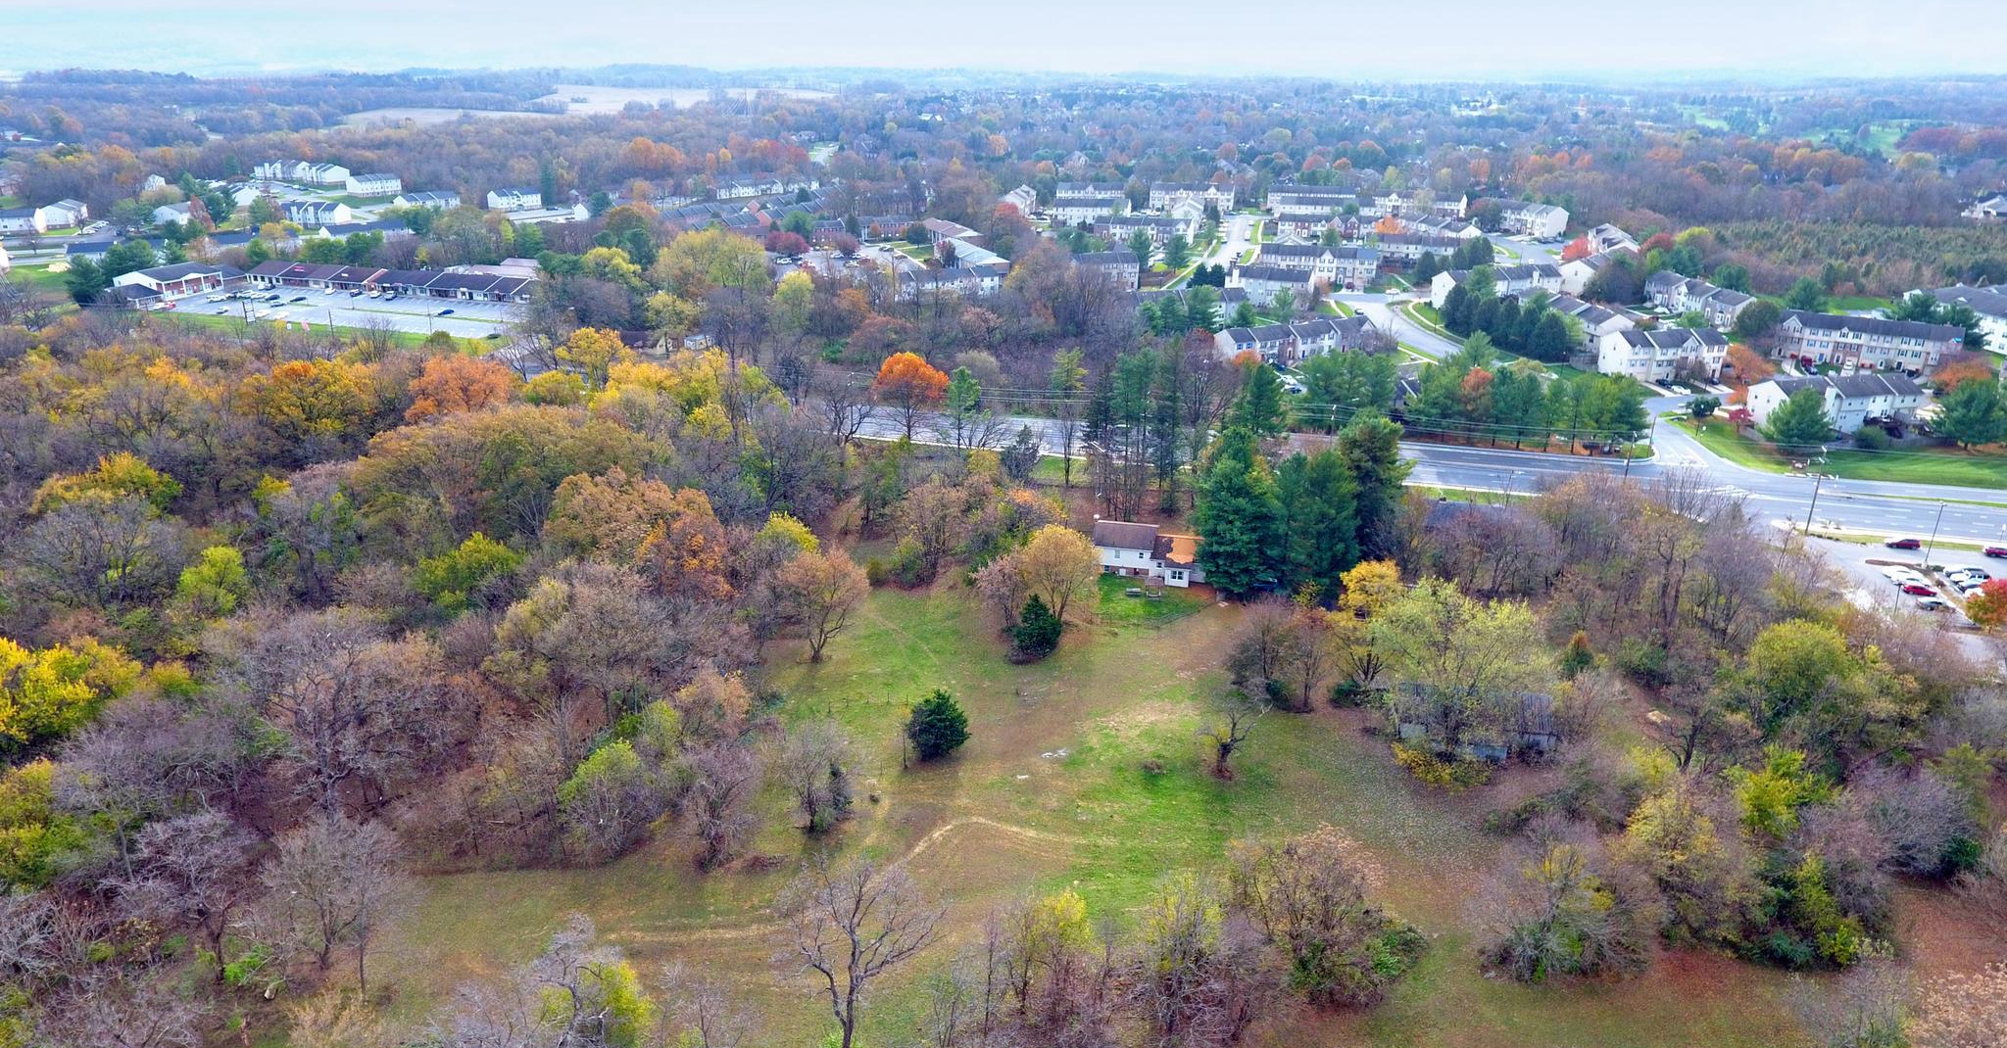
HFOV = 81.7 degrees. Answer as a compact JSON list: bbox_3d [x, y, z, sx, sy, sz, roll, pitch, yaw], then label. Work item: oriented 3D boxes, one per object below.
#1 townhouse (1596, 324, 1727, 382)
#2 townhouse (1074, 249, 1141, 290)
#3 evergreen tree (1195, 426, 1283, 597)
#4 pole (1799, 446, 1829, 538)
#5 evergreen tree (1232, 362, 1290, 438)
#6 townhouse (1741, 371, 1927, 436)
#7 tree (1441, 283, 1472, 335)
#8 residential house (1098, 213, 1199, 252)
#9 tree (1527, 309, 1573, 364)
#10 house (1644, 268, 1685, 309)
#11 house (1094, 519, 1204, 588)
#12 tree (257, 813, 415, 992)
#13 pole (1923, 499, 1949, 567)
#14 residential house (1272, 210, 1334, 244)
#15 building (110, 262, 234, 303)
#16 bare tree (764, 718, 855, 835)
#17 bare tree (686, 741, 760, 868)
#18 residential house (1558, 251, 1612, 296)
[{"bbox_3d":[157.690,-40.830,277.320,24.350,10.890,10.990,-2,22,-5],"label":"townhouse"},{"bbox_3d":[32.840,-82.390,375.880,21.040,10.800,11.000,-1,21,-3],"label":"townhouse"},{"bbox_3d":[33.779,-2.020,167.007,12.500,24.000,12.500,0,21,0],"label":"evergreen tree"},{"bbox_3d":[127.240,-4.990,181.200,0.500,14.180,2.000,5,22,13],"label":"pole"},{"bbox_3d":[51.020,-24.820,229.470,9.800,14.870,9.800,0,22,0],"label":"evergreen tree"},{"bbox_3d":[172.770,-24.660,240.480,30.500,10.600,11.000,-4,22,-11],"label":"townhouse"},{"bbox_3d":[119.788,-57.489,306.639,8.000,13.500,8.000,0,21,0],"label":"tree"},{"bbox_3d":[57.544,-119.333,468.729,38.000,10.500,10.000,7,22,16],"label":"residential house"},{"bbox_3d":[142.080,-48.520,300.000,10.730,11.640,10.200,0,21,0],"label":"tree"},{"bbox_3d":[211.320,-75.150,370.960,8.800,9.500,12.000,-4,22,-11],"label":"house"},{"bbox_3d":[22.759,3.682,175.072,17.200,7.500,10.000,4,22,10],"label":"house"},{"bbox_3d":[-55.110,31.610,95.020,12.720,15.850,12.080,0,21,0],"label":"tree"},{"bbox_3d":[135.720,1.480,168.770,1.200,10.460,0.600,0,22,0],"label":"pole"},{"bbox_3d":[128.270,-124.750,488.640,23.500,10.380,10.630,5,22,13],"label":"residential house"},{"bbox_3d":[-285.970,-84.200,398.860,23.500,8.000,24.500,6,22,14],"label":"building"},{"bbox_3d":[-18.420,24.250,110.050,8.050,11.600,7.860,-4,22,-10],"label":"bare tree"},{"bbox_3d":[-25.290,25.930,104.610,6.120,12.430,5.950,-6,22,-15],"label":"bare tree"},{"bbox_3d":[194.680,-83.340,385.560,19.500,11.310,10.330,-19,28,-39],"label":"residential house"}]

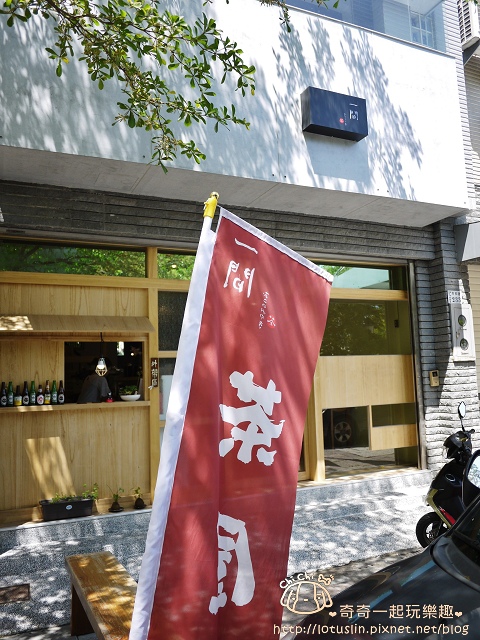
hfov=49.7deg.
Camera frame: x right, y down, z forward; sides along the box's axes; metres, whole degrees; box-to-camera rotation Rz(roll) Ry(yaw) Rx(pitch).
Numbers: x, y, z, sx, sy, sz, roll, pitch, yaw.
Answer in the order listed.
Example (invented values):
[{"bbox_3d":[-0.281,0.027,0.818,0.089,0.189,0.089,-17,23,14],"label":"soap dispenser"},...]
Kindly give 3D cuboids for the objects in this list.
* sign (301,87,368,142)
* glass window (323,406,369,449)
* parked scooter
[{"bbox_3d":[0.971,-2.089,5.285,0.672,0.387,0.169,1,-6,-23],"label":"sign"},{"bbox_3d":[1.238,1.257,5.993,0.628,0.468,0.060,1,-6,-23],"label":"glass window"},{"bbox_3d":[2.222,1.263,4.066,1.750,1.200,0.680,-3,-6,19],"label":"parked scooter"}]

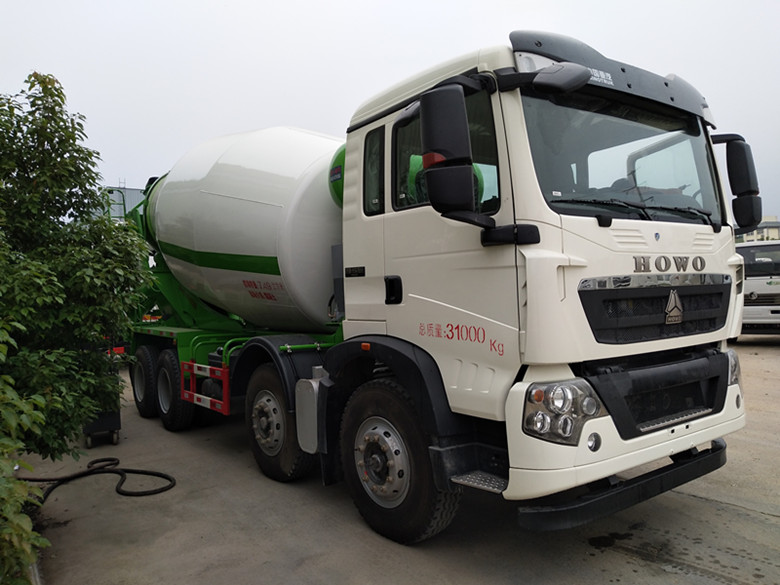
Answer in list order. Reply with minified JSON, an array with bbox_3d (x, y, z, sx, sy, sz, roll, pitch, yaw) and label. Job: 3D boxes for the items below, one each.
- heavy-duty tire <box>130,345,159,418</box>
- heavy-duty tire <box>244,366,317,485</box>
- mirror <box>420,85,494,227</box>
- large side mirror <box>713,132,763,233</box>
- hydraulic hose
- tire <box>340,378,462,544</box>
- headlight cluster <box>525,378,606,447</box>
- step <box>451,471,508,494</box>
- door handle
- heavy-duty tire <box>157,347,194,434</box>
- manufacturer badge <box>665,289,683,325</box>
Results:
[{"bbox_3d":[-3.660,1.341,8.900,0.301,1.080,1.085,-1,-1,-36],"label":"heavy-duty tire"},{"bbox_3d":[-1.013,1.191,5.461,0.301,1.080,1.085,-1,-1,-36],"label":"heavy-duty tire"},{"bbox_3d":[0.346,-0.685,2.985,0.332,0.673,0.201,-1,-1,-36],"label":"mirror"},{"bbox_3d":[2.644,-0.796,4.404,0.342,0.703,0.201,-1,-1,-36],"label":"large side mirror"},{"bbox_3d":[-2.751,1.743,5.437,1.658,0.080,1.055,-3,-1,40],"label":"hydraulic hose"},{"bbox_3d":[0.044,1.130,4.022,0.301,1.080,1.085,-1,-1,-36],"label":"tire"},{"bbox_3d":[0.915,0.634,3.048,0.502,0.362,0.221,-1,-1,-31],"label":"headlight cluster"},{"bbox_3d":[0.565,1.073,3.309,0.241,0.045,0.412,-1,-1,-36],"label":"step"},{"bbox_3d":[0.029,-0.014,3.800,0.050,0.186,0.171,-1,-1,-36],"label":"door handle"},{"bbox_3d":[-2.876,1.296,7.833,0.301,1.080,1.085,-1,-1,-36],"label":"heavy-duty tire"},{"bbox_3d":[1.687,0.084,3.483,0.166,0.216,0.030,-1,-1,-36],"label":"manufacturer badge"}]

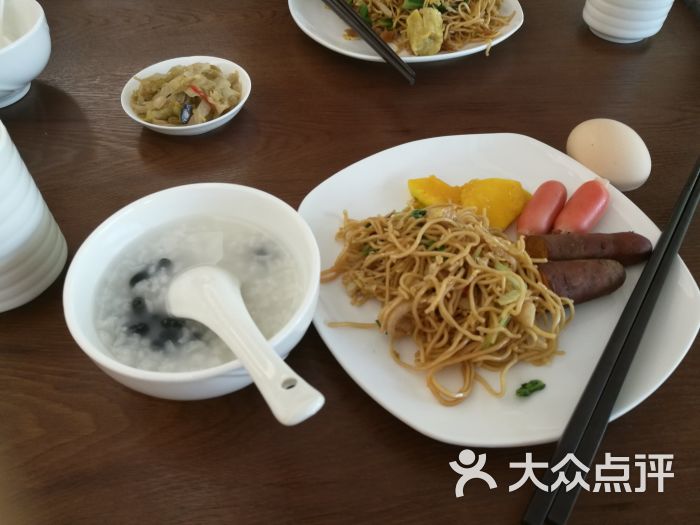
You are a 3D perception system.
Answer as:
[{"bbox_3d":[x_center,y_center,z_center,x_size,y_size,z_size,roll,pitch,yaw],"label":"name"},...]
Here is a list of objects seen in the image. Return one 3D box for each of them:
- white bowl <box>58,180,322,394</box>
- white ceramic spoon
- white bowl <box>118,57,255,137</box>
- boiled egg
[{"bbox_3d":[-0.073,0.019,0.277,0.117,0.053,0.117,1,51,-1],"label":"white bowl"},{"bbox_3d":[-0.052,0.025,0.248,0.042,0.034,0.140,-27,35,-22],"label":"white ceramic spoon"},{"bbox_3d":[-0.118,-0.118,0.407,0.092,0.024,0.092,1,51,-1],"label":"white bowl"},{"bbox_3d":[0.172,-0.071,0.363,0.043,0.043,0.058,-23,55,-19],"label":"boiled egg"}]

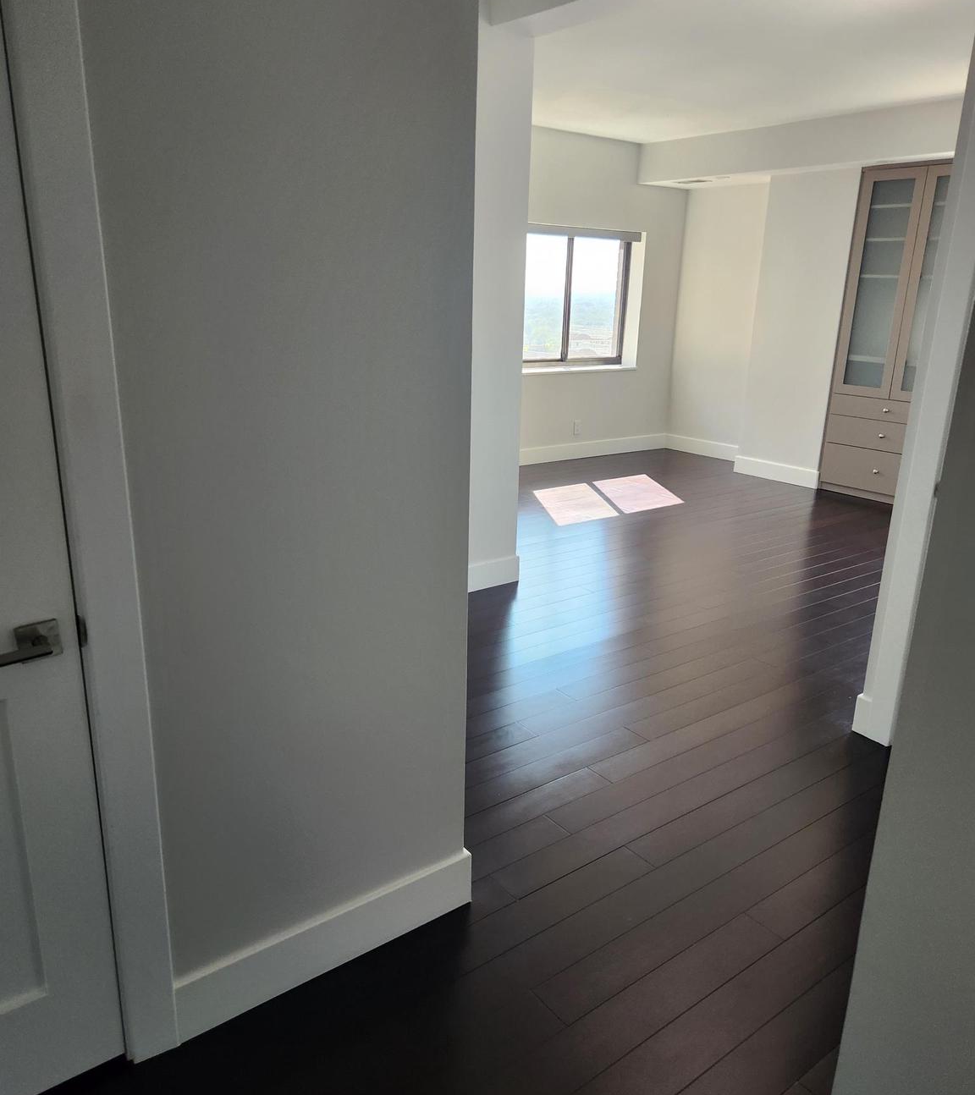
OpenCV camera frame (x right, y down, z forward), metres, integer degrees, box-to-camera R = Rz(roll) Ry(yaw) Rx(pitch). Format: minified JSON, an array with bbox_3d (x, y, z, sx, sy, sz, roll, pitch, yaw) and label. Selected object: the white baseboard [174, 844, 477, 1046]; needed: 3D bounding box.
[{"bbox_3d":[-0.339,0.889,1.971,0.739,0.140,0.020,-11,20,-36],"label":"white baseboard"}]

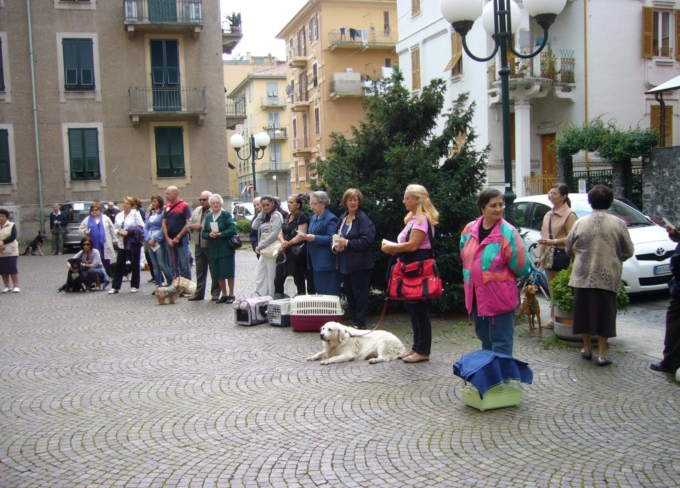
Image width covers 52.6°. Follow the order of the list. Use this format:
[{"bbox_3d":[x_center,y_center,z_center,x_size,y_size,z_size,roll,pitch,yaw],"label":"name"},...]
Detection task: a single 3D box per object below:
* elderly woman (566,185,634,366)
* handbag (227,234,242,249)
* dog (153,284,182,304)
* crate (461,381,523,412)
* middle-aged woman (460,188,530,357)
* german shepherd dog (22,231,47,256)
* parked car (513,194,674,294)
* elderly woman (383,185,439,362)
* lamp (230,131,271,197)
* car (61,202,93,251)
[{"bbox_3d":[2.347,0.257,6.230,0.580,1.590,0.420,-1,4,14],"label":"elderly woman"},{"bbox_3d":[-1.602,-0.031,10.539,0.280,0.270,0.160,-3,4,-14],"label":"handbag"},{"bbox_3d":[-2.598,0.759,10.475,0.460,0.300,0.180,-4,4,-21],"label":"dog"},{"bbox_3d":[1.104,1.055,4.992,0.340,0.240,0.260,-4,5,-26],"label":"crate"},{"bbox_3d":[1.215,0.351,5.442,0.540,1.570,0.370,1,5,38],"label":"middle-aged woman"},{"bbox_3d":[-9.439,-0.035,21.186,0.720,0.740,0.300,-1,5,17],"label":"german shepherd dog"},{"bbox_3d":[3.504,-0.051,10.724,1.700,1.530,3.750,-4,5,-22],"label":"parked car"},{"bbox_3d":[0.666,0.277,6.476,0.500,1.630,0.460,-3,4,-10],"label":"elderly woman"},{"bbox_3d":[-3.341,-2.247,26.398,1.500,4.050,1.500,-2,4,0],"label":"lamp"},{"bbox_3d":[-8.883,-0.681,24.254,1.760,1.630,4.270,-3,4,-14],"label":"car"}]

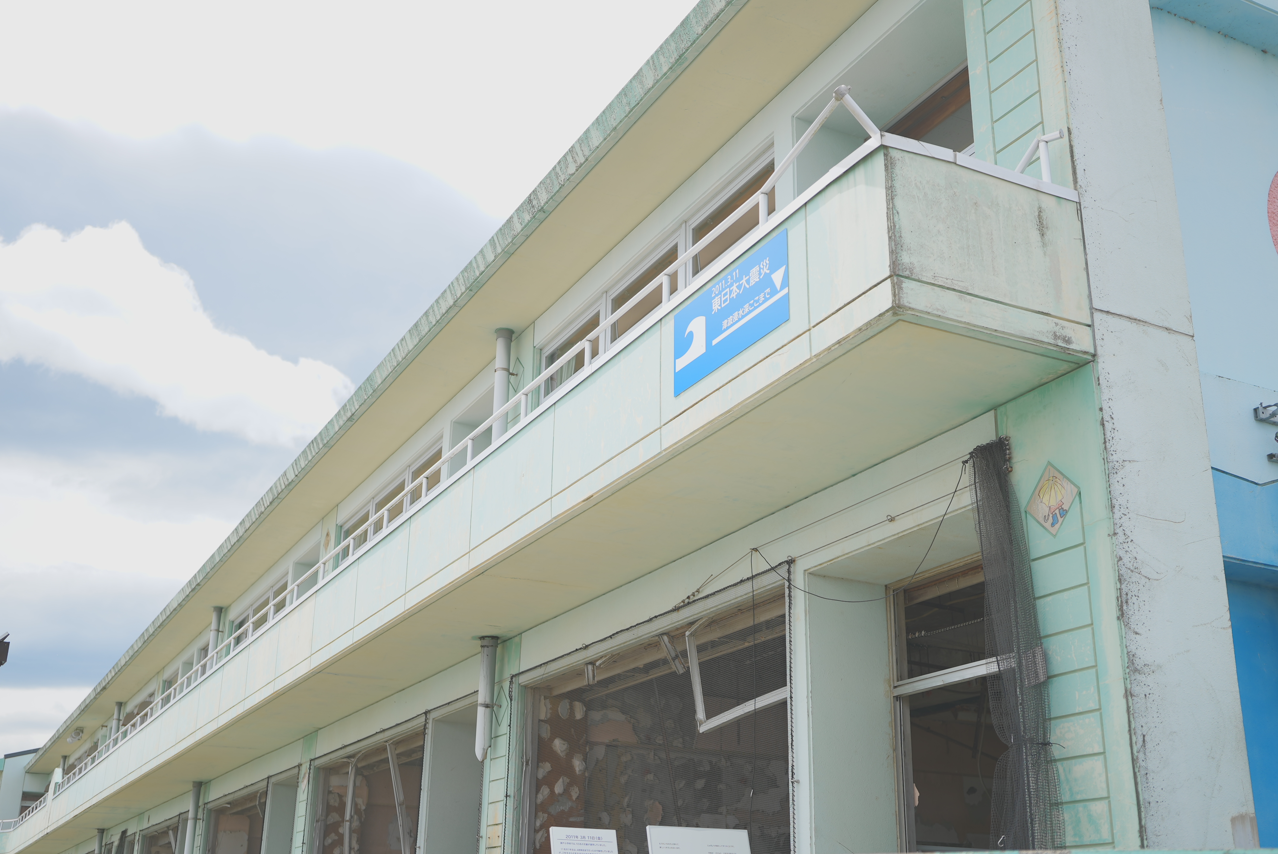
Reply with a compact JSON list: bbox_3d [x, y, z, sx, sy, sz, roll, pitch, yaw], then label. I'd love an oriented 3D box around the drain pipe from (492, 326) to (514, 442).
[{"bbox_3d":[-1.546,0.473,15.585,0.175,3.333,0.175,11,-23,-25],"label":"drain pipe"}]

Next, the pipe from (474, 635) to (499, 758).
[{"bbox_3d":[-1.584,2.816,14.709,0.175,1.276,0.175,11,-23,-25],"label":"pipe"}]

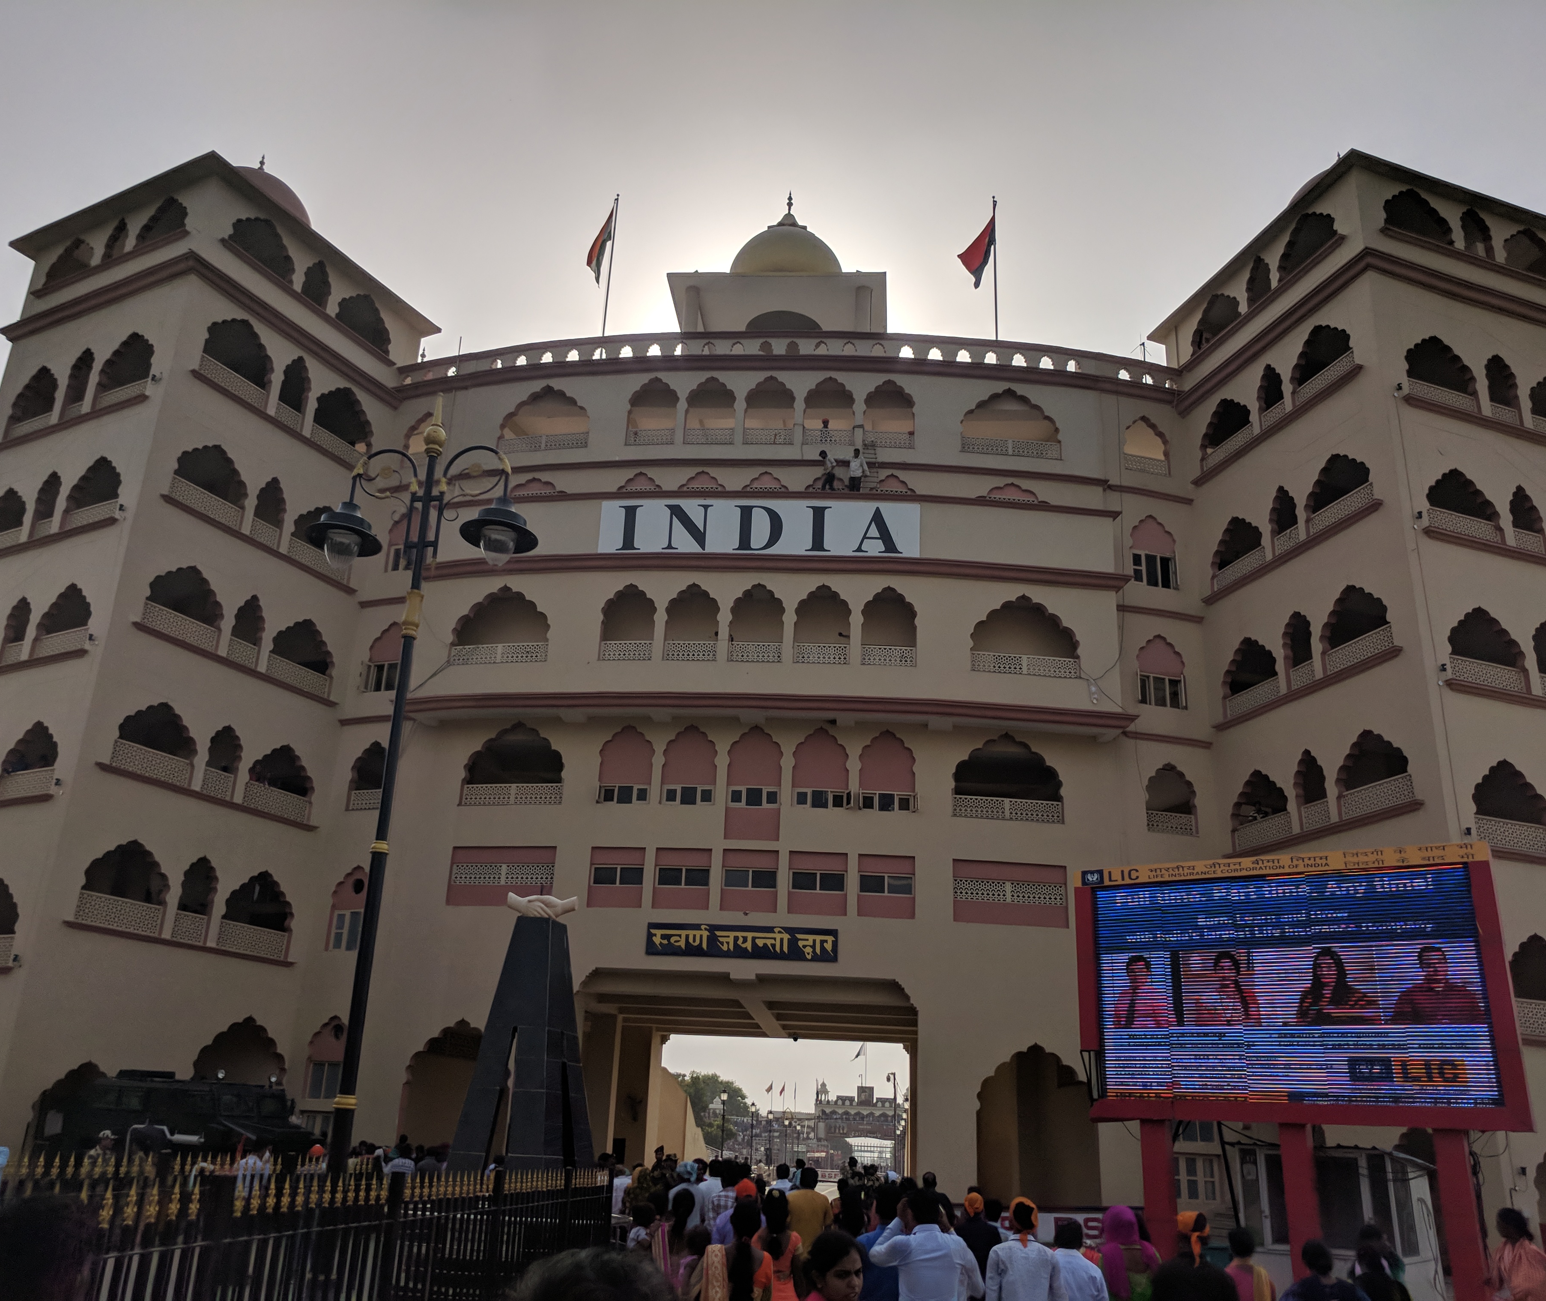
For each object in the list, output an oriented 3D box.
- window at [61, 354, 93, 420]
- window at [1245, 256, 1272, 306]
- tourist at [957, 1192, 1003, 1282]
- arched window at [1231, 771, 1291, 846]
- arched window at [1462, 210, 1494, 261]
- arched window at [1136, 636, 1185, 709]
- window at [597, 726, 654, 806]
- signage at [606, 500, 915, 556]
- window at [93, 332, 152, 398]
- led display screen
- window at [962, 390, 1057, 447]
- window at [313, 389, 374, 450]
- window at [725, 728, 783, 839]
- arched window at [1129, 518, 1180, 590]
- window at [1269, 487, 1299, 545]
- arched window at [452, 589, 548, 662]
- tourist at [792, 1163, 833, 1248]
[{"bbox_3d":[-20.786,-7.981,39.327,1.140,2.410,0.300,-9,-23,27],"label":"window"},{"bbox_3d":[15.239,-11.476,40.619,0.300,1.600,1.040,9,-22,-17],"label":"window"},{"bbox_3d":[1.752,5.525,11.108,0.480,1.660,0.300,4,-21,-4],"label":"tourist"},{"bbox_3d":[12.417,3.969,32.852,0.300,1.852,2.172,10,-22,-18],"label":"arched window"},{"bbox_3d":[20.076,-11.905,37.417,1.109,1.680,0.350,10,-22,-18],"label":"arched window"},{"bbox_3d":[11.412,0.639,38.615,1.552,2.250,0.350,8,-21,-14],"label":"arched window"},{"bbox_3d":[-4.182,3.320,37.492,1.610,2.330,0.250,-1,-21,8],"label":"window"},{"bbox_3d":[-0.399,-3.291,34.907,8.602,1.578,0.300,1,-21,4],"label":"signage"},{"bbox_3d":[-18.273,-8.068,37.171,2.355,2.150,0.350,-9,-24,27],"label":"window"},{"bbox_3d":[6.674,4.426,17.083,4.800,2.880,0.250,-11,-25,31],"label":"led display screen"},{"bbox_3d":[7.537,-7.348,41.576,3.180,2.110,0.300,5,-21,-7],"label":"window"},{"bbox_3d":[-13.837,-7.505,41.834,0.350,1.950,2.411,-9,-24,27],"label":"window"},{"bbox_3d":[-0.520,3.783,36.953,1.560,3.290,0.250,1,-21,3],"label":"window"},{"bbox_3d":[10.630,-2.706,36.565,1.483,2.183,0.300,7,-22,-13],"label":"arched window"},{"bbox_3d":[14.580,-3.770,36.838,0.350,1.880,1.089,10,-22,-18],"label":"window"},{"bbox_3d":[-7.843,-0.707,38.120,3.100,2.400,0.300,-3,-21,13],"label":"arched window"},{"bbox_3d":[0.370,5.964,12.718,0.500,1.700,0.300,2,-21,0],"label":"tourist"}]

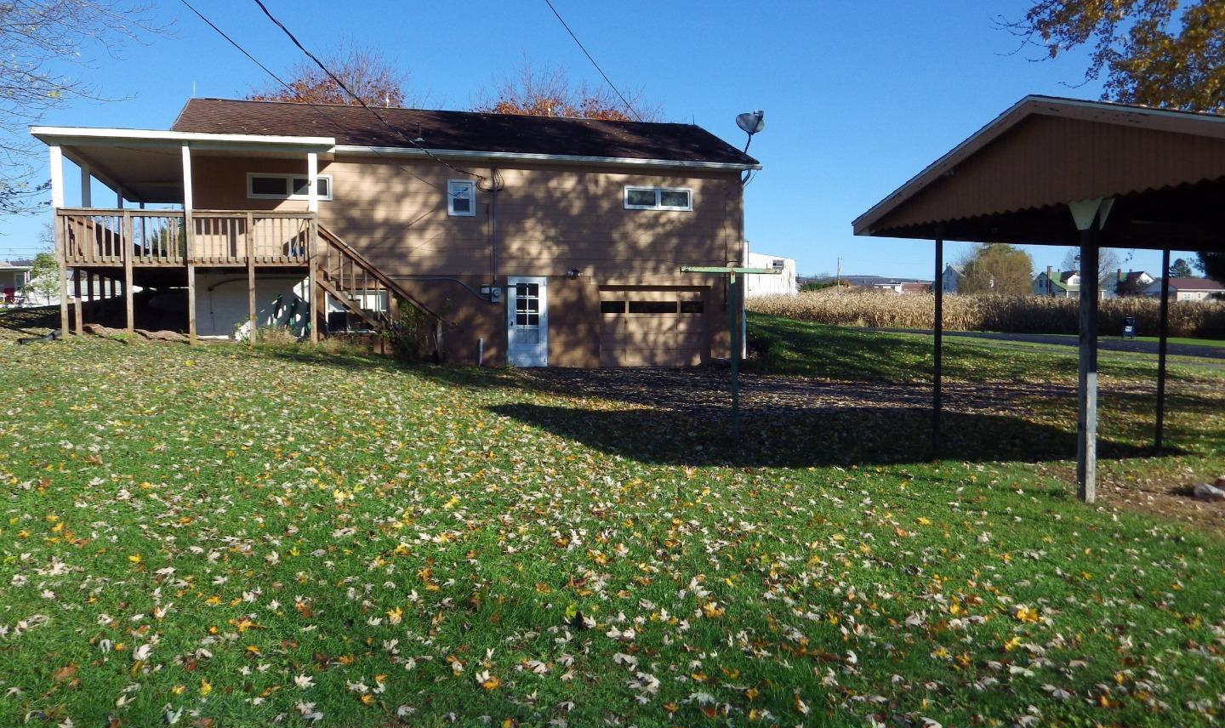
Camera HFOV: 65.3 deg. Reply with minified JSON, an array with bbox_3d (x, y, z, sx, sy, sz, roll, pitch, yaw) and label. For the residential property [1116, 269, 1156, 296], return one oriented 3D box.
[{"bbox_3d":[95.440,-13.497,175.000,9.000,7.537,9.000,-1,3,-12],"label":"residential property"}]

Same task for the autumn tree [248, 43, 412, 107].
[{"bbox_3d":[-9.993,-6.738,34.280,8.500,9.402,8.500,-1,3,-17],"label":"autumn tree"}]

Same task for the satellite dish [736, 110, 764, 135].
[{"bbox_3d":[3.396,-5.943,23.548,0.740,0.600,0.480,-2,4,-30],"label":"satellite dish"}]

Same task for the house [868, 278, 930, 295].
[{"bbox_3d":[62.785,-15.880,210.000,14.000,5.469,9.000,0,3,6],"label":"house"}]

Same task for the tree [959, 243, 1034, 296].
[{"bbox_3d":[60.171,-13.597,150.000,11.500,10.817,11.000,-1,3,0],"label":"tree"}]

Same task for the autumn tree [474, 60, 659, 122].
[{"bbox_3d":[-1.734,-6.955,36.793,8.500,9.411,8.500,-1,3,-17],"label":"autumn tree"}]

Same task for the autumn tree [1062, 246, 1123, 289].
[{"bbox_3d":[95.247,-17.889,190.000,12.000,14.273,12.000,-1,3,0],"label":"autumn tree"}]

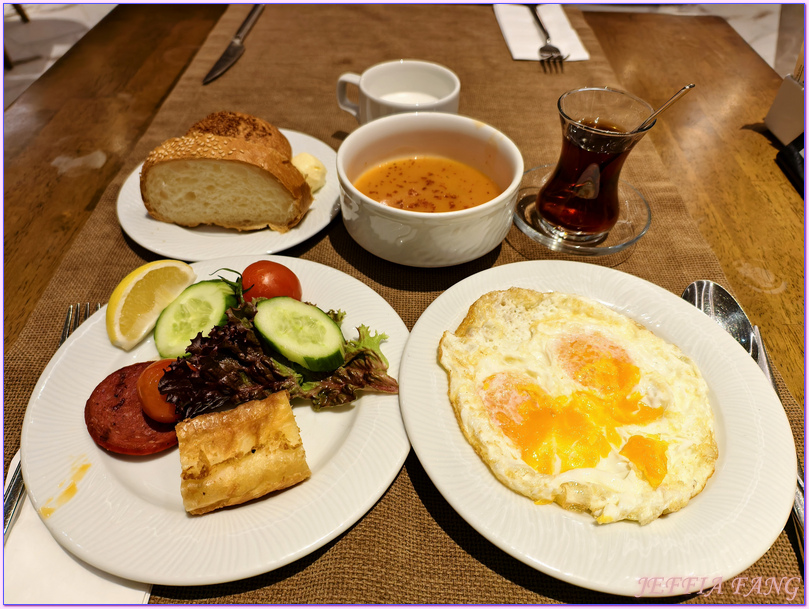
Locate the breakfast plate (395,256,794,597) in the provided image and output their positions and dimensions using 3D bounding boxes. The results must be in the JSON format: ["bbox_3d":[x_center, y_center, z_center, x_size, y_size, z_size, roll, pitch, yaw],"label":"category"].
[{"bbox_3d":[0.102,0.053,0.303,0.206,0.022,0.206,1,47,-1],"label":"breakfast plate"}]

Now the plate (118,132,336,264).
[{"bbox_3d":[-0.131,-0.087,0.426,0.174,0.019,0.174,1,47,-1],"label":"plate"}]

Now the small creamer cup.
[{"bbox_3d":[-0.005,-0.172,0.484,0.107,0.057,0.086,10,48,7],"label":"small creamer cup"}]

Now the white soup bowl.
[{"bbox_3d":[0.017,-0.082,0.400,0.130,0.060,0.130,1,47,-1],"label":"white soup bowl"}]

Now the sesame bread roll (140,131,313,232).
[{"bbox_3d":[-0.129,-0.095,0.397,0.123,0.053,0.052,6,47,3],"label":"sesame bread roll"}]

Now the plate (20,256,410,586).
[{"bbox_3d":[-0.094,0.049,0.303,0.206,0.021,0.206,1,47,-1],"label":"plate"}]

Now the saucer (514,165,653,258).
[{"bbox_3d":[0.134,-0.071,0.423,0.110,0.017,0.110,1,47,-1],"label":"saucer"}]

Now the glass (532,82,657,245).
[{"bbox_3d":[0.131,-0.095,0.386,0.062,0.094,0.062,3,47,0],"label":"glass"}]

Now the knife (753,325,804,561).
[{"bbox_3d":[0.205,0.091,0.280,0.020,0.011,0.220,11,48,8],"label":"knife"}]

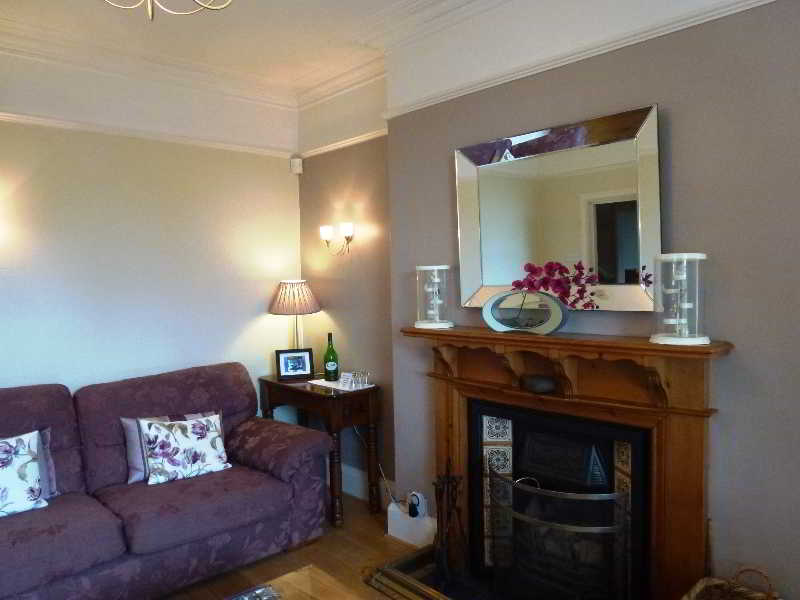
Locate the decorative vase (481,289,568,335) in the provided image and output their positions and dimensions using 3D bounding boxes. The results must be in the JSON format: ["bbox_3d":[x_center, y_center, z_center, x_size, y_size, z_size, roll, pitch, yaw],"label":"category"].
[{"bbox_3d":[0.549,0.058,2.446,0.405,0.182,0.085,1,3,44],"label":"decorative vase"}]

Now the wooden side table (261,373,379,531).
[{"bbox_3d":[-0.529,0.945,3.647,0.799,0.795,0.384,1,3,44],"label":"wooden side table"}]

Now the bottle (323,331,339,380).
[{"bbox_3d":[-0.465,0.383,3.736,0.088,0.318,0.088,-1,2,0],"label":"bottle"}]

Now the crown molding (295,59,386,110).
[{"bbox_3d":[-0.410,-1.444,3.718,1.060,0.100,0.100,1,3,44],"label":"crown molding"}]

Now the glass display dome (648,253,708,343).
[{"bbox_3d":[1.013,-0.003,2.004,0.210,0.315,0.210,1,3,44],"label":"glass display dome"}]

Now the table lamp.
[{"bbox_3d":[-0.734,0.208,3.867,0.360,0.670,0.360,1,3,44],"label":"table lamp"}]

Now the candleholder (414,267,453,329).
[{"bbox_3d":[0.175,-0.012,2.809,0.200,0.312,0.200,-1,2,0],"label":"candleholder"}]

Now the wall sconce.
[{"bbox_3d":[-0.421,-0.407,3.735,0.290,0.210,0.150,1,3,44],"label":"wall sconce"}]

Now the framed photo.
[{"bbox_3d":[-0.713,0.447,3.812,0.236,0.205,0.030,-2,-10,-12],"label":"framed photo"}]

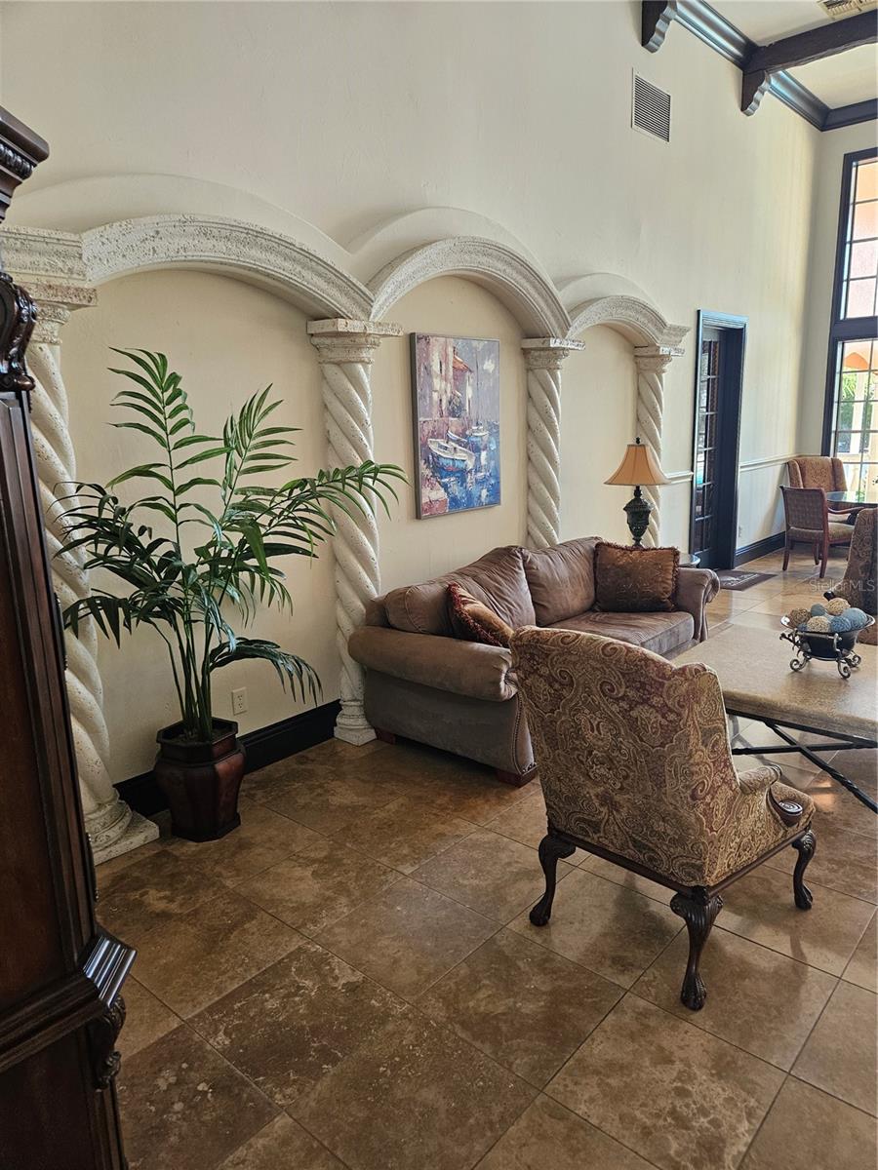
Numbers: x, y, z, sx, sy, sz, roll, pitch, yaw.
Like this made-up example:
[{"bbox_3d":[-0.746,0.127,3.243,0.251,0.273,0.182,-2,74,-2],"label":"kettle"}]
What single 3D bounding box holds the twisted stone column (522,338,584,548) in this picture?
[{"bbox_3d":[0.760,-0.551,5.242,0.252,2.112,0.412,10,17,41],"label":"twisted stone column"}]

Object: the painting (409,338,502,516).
[{"bbox_3d":[0.123,-0.931,4.583,0.036,1.001,0.759,10,17,41],"label":"painting"}]

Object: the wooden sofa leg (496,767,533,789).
[{"bbox_3d":[0.361,0.883,3.663,0.130,0.065,0.130,9,16,41],"label":"wooden sofa leg"}]

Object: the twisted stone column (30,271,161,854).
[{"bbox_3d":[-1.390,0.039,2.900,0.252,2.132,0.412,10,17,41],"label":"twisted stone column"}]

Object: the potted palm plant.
[{"bbox_3d":[-0.742,0.050,3.196,0.885,1.941,1.509,10,17,41],"label":"potted palm plant"}]

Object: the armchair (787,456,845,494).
[{"bbox_3d":[4.430,-0.883,8.824,0.720,1.070,0.800,-4,13,-9],"label":"armchair"}]

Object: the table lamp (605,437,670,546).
[{"bbox_3d":[1.441,-0.619,5.631,0.470,0.870,0.470,9,16,41],"label":"table lamp"}]

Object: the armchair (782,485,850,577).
[{"bbox_3d":[3.771,-0.559,7.680,0.634,0.865,0.533,-9,15,-30],"label":"armchair"}]

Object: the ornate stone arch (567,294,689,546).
[{"bbox_3d":[1.366,-0.870,5.920,0.250,2.464,1.795,9,16,41],"label":"ornate stone arch"}]

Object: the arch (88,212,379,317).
[{"bbox_3d":[-0.855,-1.298,3.205,0.282,0.347,1.408,10,17,41],"label":"arch"}]

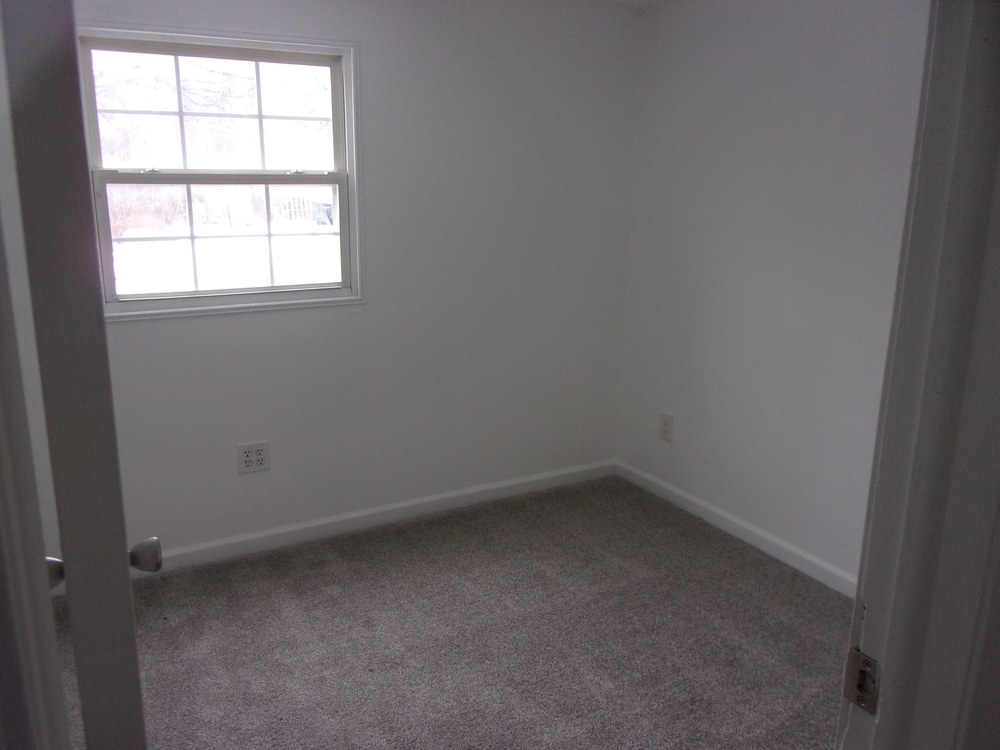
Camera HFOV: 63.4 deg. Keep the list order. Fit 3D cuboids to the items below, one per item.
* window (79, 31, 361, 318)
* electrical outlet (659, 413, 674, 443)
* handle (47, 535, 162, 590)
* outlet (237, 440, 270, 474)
[{"bbox_3d":[-0.923,-0.683,2.790,0.890,0.905,0.090,-7,16,-29],"label":"window"},{"bbox_3d":[0.731,0.233,3.544,0.010,0.116,0.072,-7,16,-29],"label":"electrical outlet"},{"bbox_3d":[-0.527,0.251,1.074,0.155,0.056,0.056,-7,16,-29],"label":"handle"},{"bbox_3d":[-0.915,0.308,3.009,0.115,0.115,0.010,-7,16,-29],"label":"outlet"}]

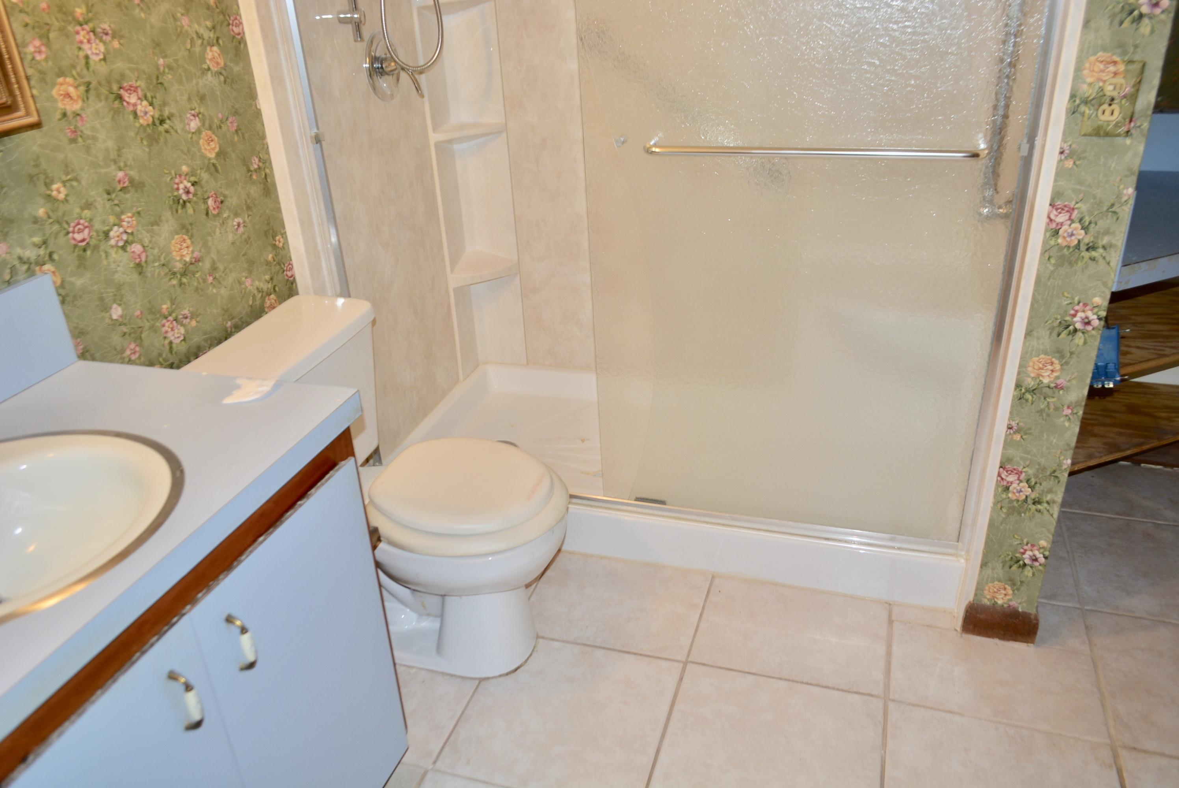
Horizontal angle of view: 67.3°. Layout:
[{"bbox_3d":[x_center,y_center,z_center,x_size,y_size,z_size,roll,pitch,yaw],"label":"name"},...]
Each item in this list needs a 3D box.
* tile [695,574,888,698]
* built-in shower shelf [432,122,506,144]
[{"bbox_3d":[0.452,0.533,1.970,0.400,0.010,0.300,6,28,18],"label":"tile"},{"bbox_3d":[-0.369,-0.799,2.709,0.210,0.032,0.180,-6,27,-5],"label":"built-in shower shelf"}]

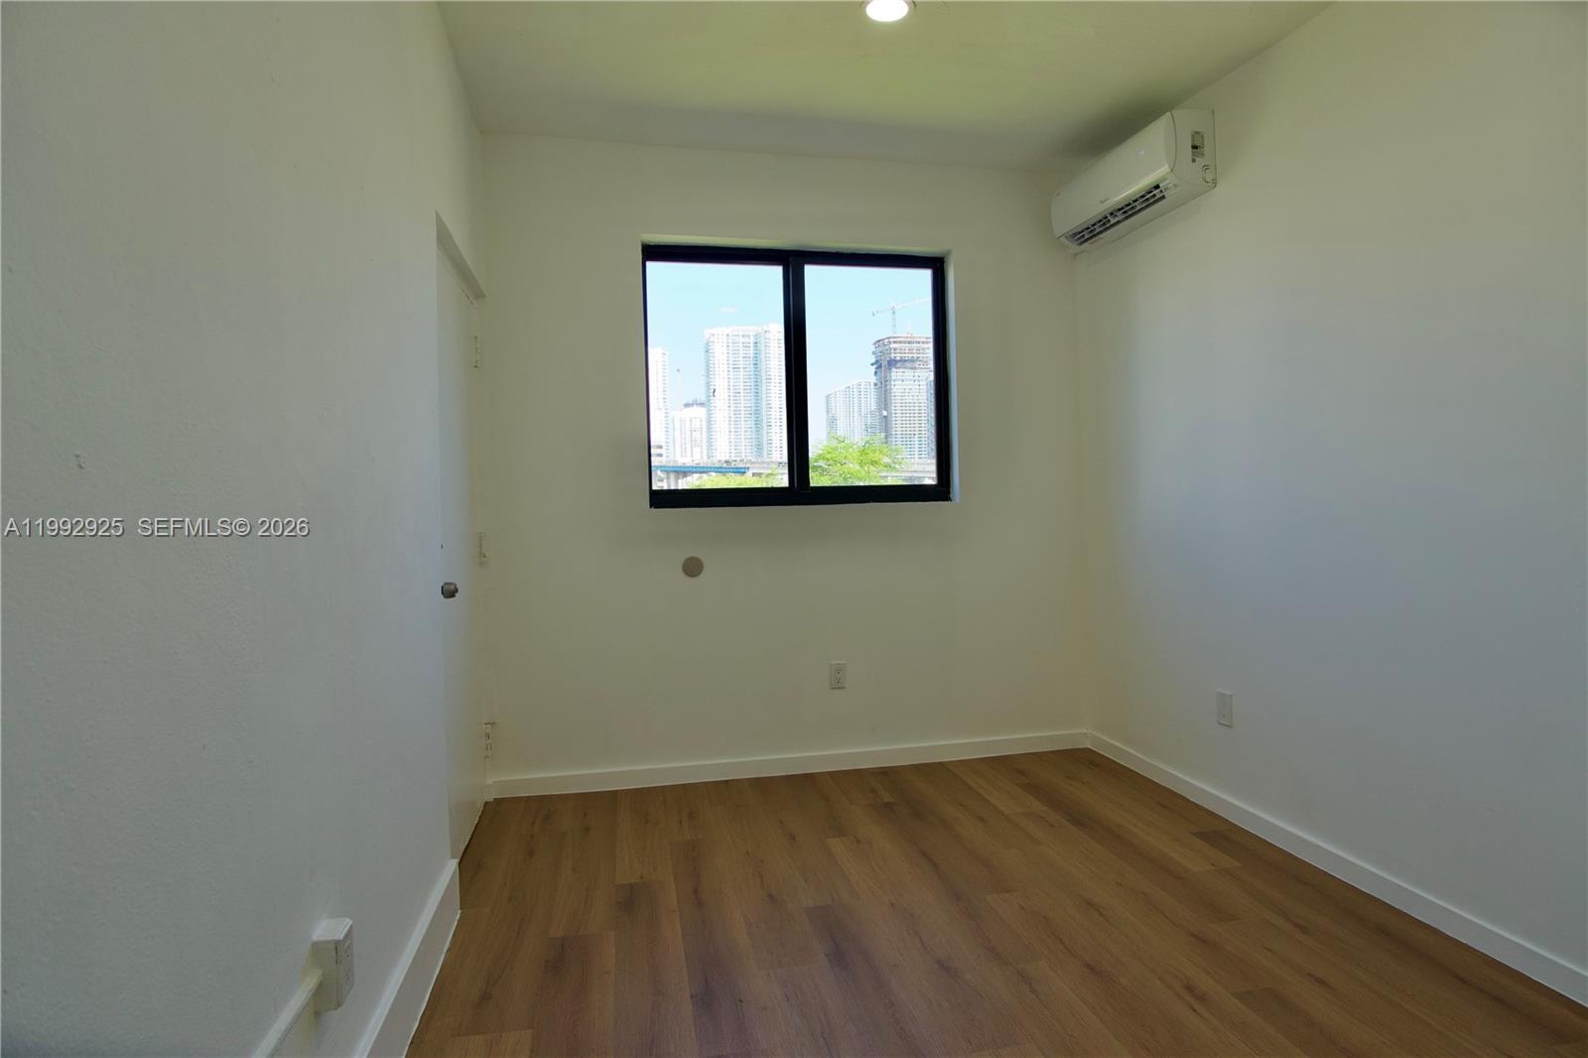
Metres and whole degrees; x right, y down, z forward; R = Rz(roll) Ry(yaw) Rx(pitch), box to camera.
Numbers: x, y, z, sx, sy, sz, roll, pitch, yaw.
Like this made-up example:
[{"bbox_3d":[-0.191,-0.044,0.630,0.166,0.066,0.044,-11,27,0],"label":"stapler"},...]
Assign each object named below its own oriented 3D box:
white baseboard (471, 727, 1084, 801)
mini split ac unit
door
[{"bbox_3d":[0.069,1.033,3.521,2.681,0.083,0.016,-1,1,-10],"label":"white baseboard"},{"bbox_3d":[1.343,-1.376,3.224,0.205,0.290,0.790,-1,1,-12],"label":"mini split ac unit"},{"bbox_3d":[-1.201,0.110,2.800,0.045,2.030,0.830,-1,1,-12],"label":"door"}]

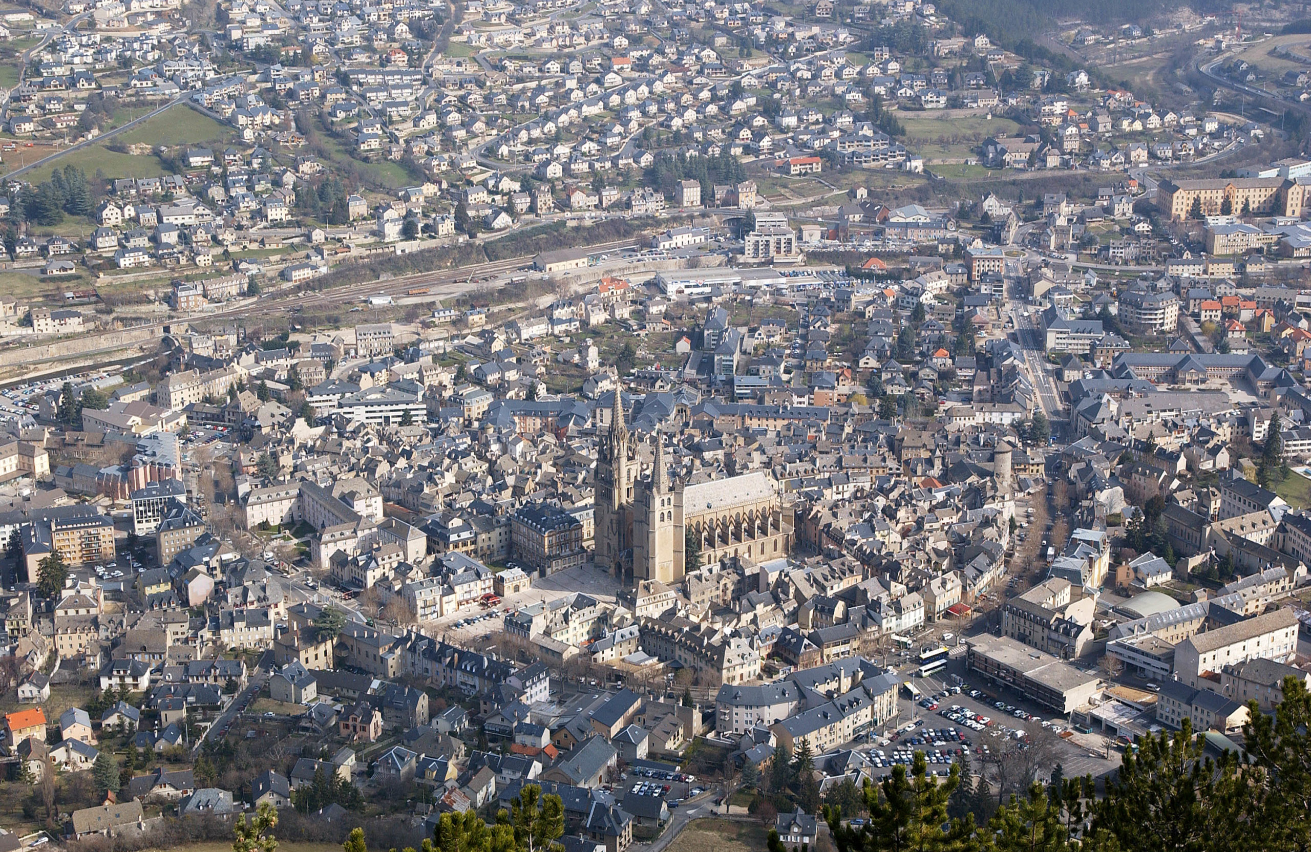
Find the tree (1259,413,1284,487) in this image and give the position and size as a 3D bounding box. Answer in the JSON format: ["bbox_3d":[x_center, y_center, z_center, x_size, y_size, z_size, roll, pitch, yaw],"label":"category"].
[{"bbox_3d":[270.700,9.880,1001.840,9.300,32.180,9.300,0,19,0],"label":"tree"}]

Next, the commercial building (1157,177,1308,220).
[{"bbox_3d":[385.670,-153.760,1526.650,90.000,22.700,30.000,-2,19,-7],"label":"commercial building"}]

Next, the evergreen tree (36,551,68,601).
[{"bbox_3d":[-241.720,59.740,909.520,12.200,20.800,12.200,0,19,0],"label":"evergreen tree"}]

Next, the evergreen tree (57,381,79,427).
[{"bbox_3d":[-289.320,-11.640,1122.670,9.000,21.880,9.000,0,19,0],"label":"evergreen tree"}]

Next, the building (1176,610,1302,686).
[{"bbox_3d":[207.510,78.330,813.480,49.500,17.600,12.300,-11,22,-30],"label":"building"}]

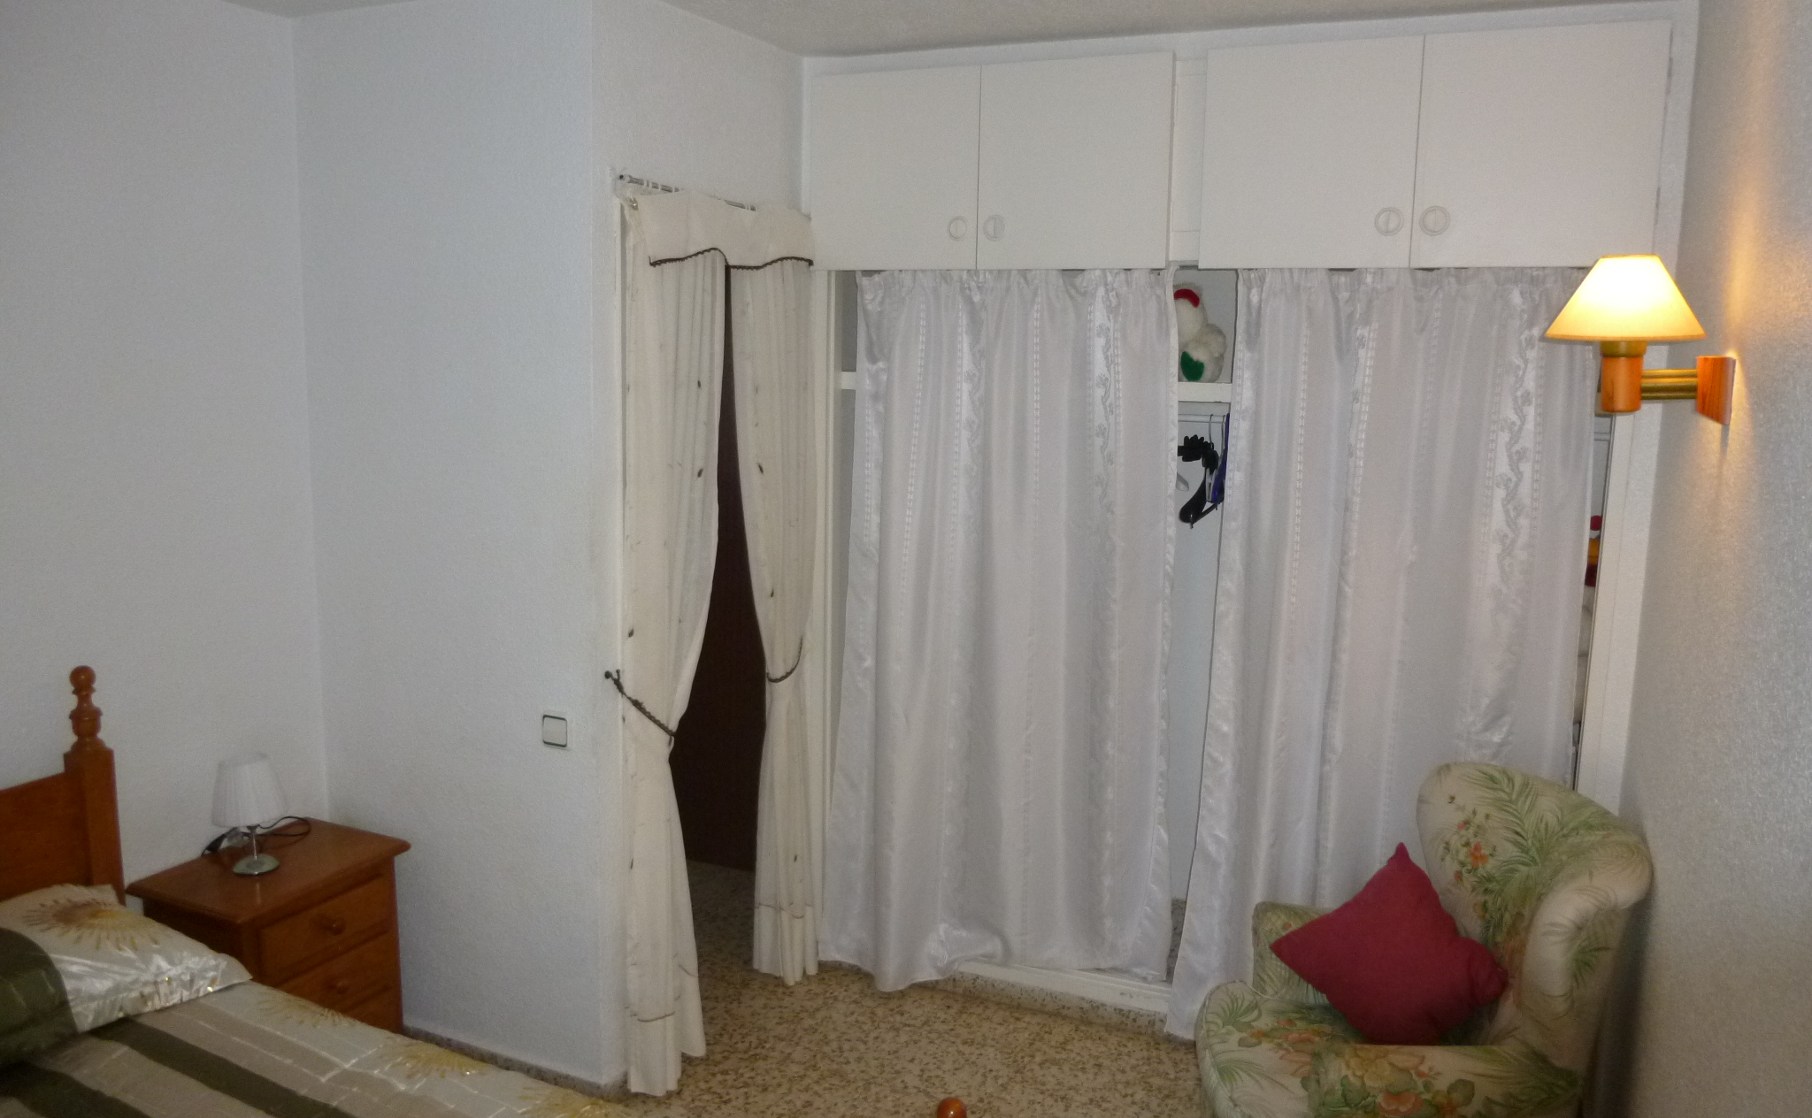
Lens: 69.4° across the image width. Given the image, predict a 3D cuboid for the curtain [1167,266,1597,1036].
[{"bbox_3d":[1.070,0.299,3.011,0.835,1.911,0.115,5,9,23],"label":"curtain"}]

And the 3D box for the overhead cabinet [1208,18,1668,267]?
[{"bbox_3d":[1.200,-0.902,3.023,0.943,0.494,0.500,5,9,23],"label":"overhead cabinet"}]

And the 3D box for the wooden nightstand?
[{"bbox_3d":[-1.376,0.957,2.892,0.357,0.596,0.472,5,9,23],"label":"wooden nightstand"}]

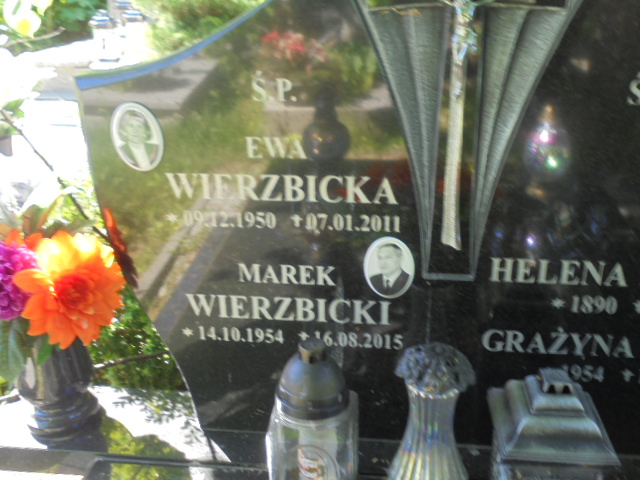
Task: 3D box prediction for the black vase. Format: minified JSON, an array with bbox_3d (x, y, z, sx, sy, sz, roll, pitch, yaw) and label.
[{"bbox_3d":[-0.518,0.257,1.372,0.150,0.245,0.150,2,25,8],"label":"black vase"}]

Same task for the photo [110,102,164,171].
[{"bbox_3d":[-0.297,-0.167,1.141,0.088,0.118,0.011,2,25,8],"label":"photo"}]

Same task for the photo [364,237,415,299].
[{"bbox_3d":[0.117,0.050,1.180,0.088,0.118,0.011,2,25,8],"label":"photo"}]

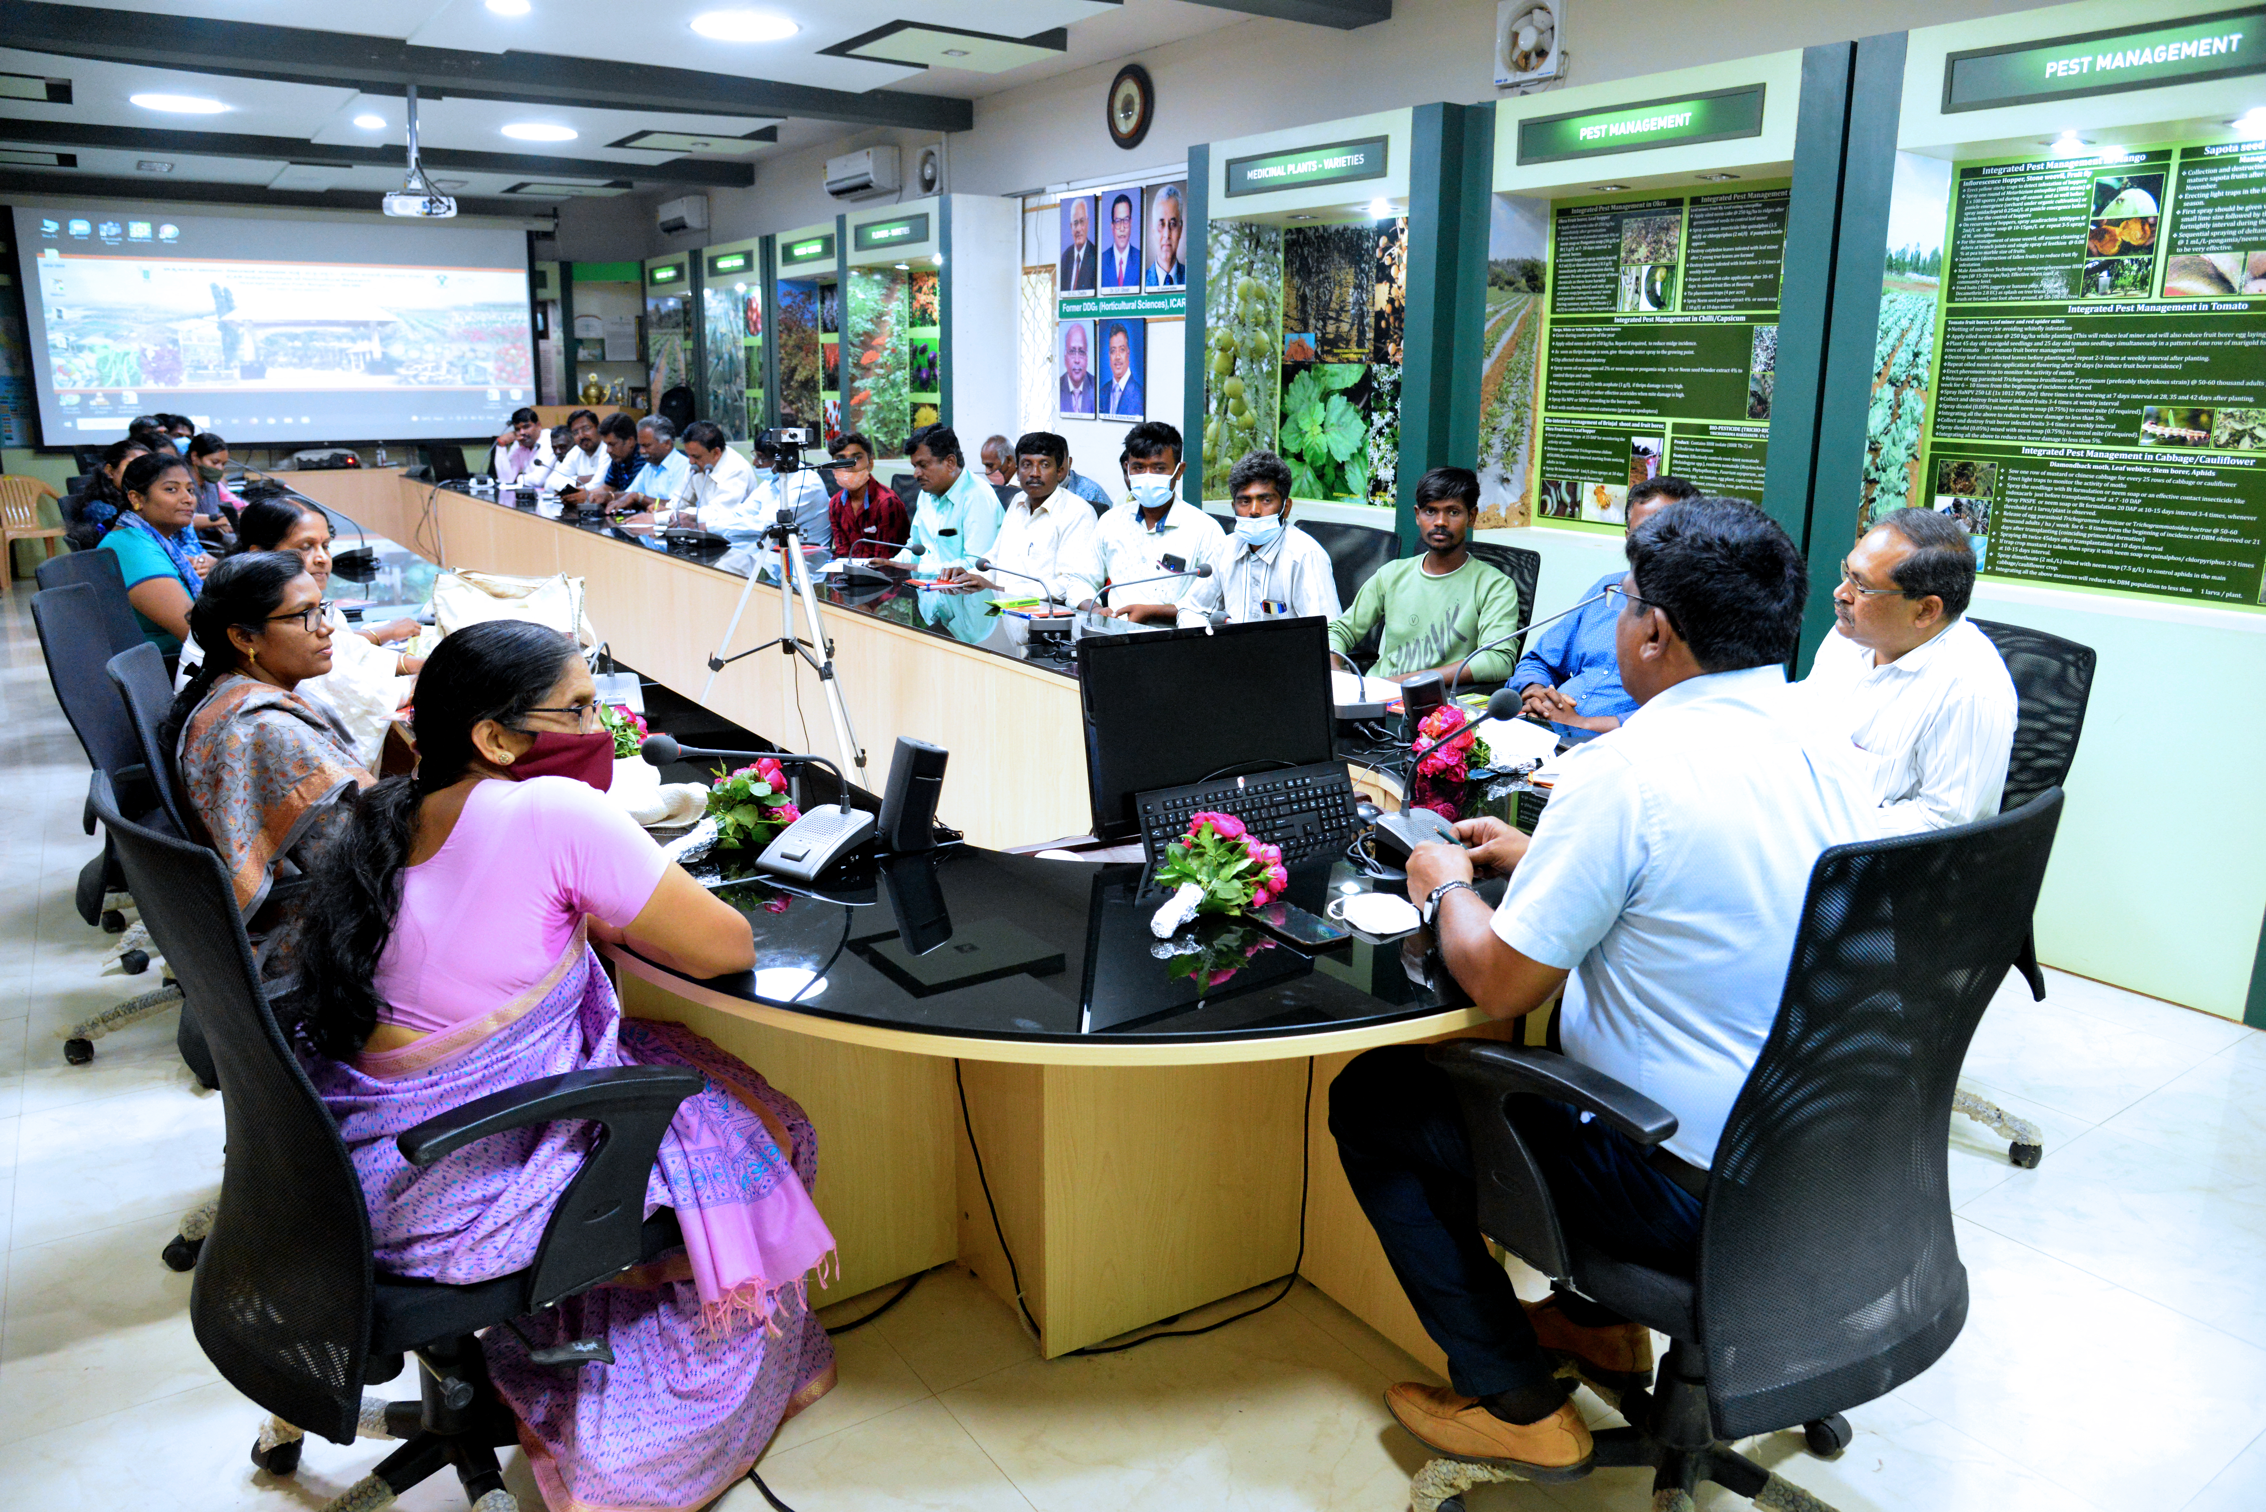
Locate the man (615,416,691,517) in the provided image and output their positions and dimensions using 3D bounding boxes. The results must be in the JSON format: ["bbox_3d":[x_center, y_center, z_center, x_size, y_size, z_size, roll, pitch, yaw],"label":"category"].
[{"bbox_3d":[-2.913,-1.468,9.255,0.820,1.220,0.520,-10,18,-34],"label":"man"}]

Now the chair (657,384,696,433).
[{"bbox_3d":[-3.337,-1.843,10.631,0.620,1.300,0.600,-10,18,-34],"label":"chair"}]

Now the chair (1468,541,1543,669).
[{"bbox_3d":[0.866,-0.135,4.694,0.620,1.000,0.620,-10,18,-34],"label":"chair"}]

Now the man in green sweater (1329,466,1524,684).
[{"bbox_3d":[0.821,-0.184,4.370,0.560,1.260,0.750,9,17,29],"label":"man in green sweater"}]

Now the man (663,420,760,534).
[{"bbox_3d":[-2.062,-1.029,7.556,0.760,1.280,0.520,-10,18,-34],"label":"man"}]

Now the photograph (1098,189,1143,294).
[{"bbox_3d":[-0.044,-2.612,7.685,0.030,0.510,0.360,-10,18,-34],"label":"photograph"}]

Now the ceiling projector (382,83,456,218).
[{"bbox_3d":[-3.486,-2.926,7.335,0.330,0.630,0.260,-10,18,-34],"label":"ceiling projector"}]

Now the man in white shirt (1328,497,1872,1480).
[{"bbox_3d":[0.653,0.343,2.148,0.610,1.380,0.670,-13,20,-40],"label":"man in white shirt"}]

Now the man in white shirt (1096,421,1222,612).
[{"bbox_3d":[0.086,-0.294,4.617,0.540,1.350,0.720,8,17,29],"label":"man in white shirt"}]

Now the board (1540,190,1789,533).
[{"bbox_3d":[1.797,-1.296,5.061,0.030,1.150,1.080,-10,18,-34],"label":"board"}]

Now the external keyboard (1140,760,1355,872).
[{"bbox_3d":[0.210,0.109,2.602,0.442,0.140,0.026,-8,-18,-29],"label":"external keyboard"}]

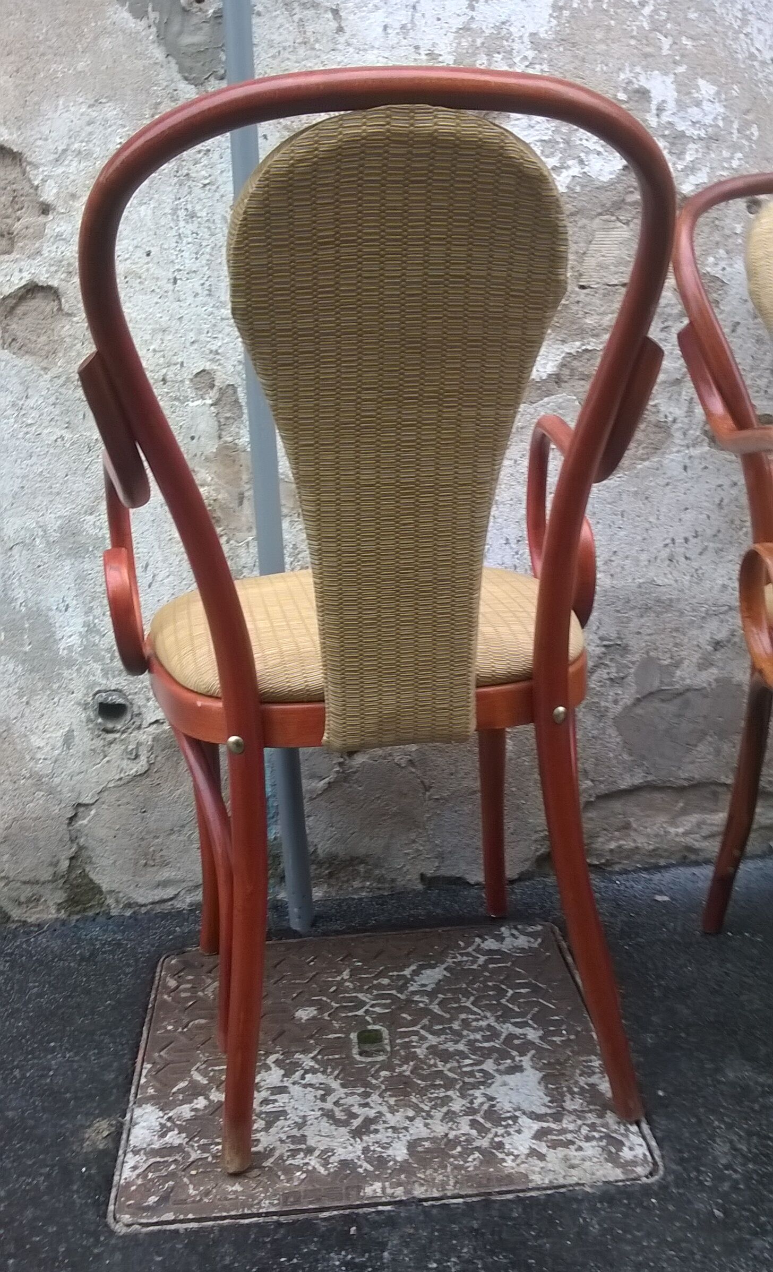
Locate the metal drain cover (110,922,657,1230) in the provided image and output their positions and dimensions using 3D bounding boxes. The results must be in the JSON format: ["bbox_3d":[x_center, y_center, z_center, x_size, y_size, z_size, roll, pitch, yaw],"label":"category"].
[{"bbox_3d":[-0.015,0.465,1.332,0.510,0.022,0.459,-4,17,-3],"label":"metal drain cover"}]

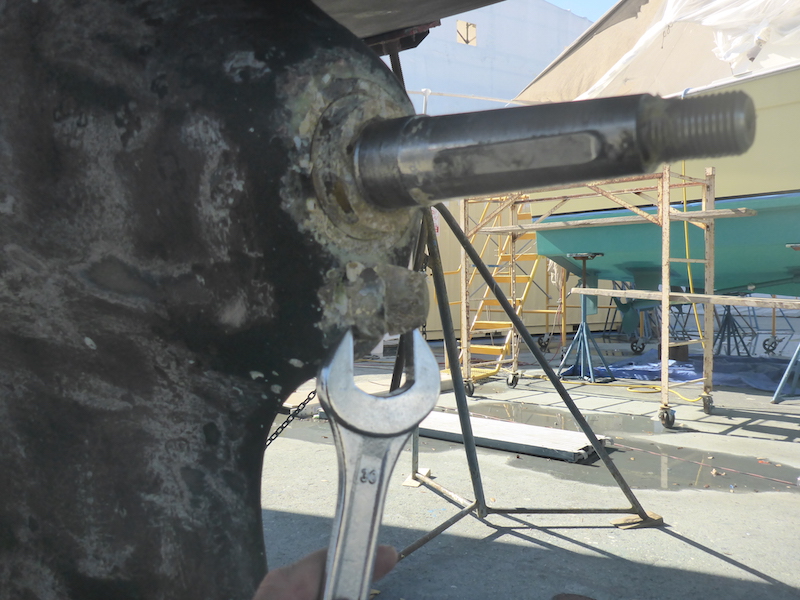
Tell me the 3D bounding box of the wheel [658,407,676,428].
[{"bbox_3d":[1.873,0.825,4.530,0.080,0.157,0.130,-1,2,-7],"label":"wheel"}]

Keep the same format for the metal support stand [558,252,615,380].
[{"bbox_3d":[1.953,0.156,6.850,0.480,1.350,0.480,0,2,31],"label":"metal support stand"}]

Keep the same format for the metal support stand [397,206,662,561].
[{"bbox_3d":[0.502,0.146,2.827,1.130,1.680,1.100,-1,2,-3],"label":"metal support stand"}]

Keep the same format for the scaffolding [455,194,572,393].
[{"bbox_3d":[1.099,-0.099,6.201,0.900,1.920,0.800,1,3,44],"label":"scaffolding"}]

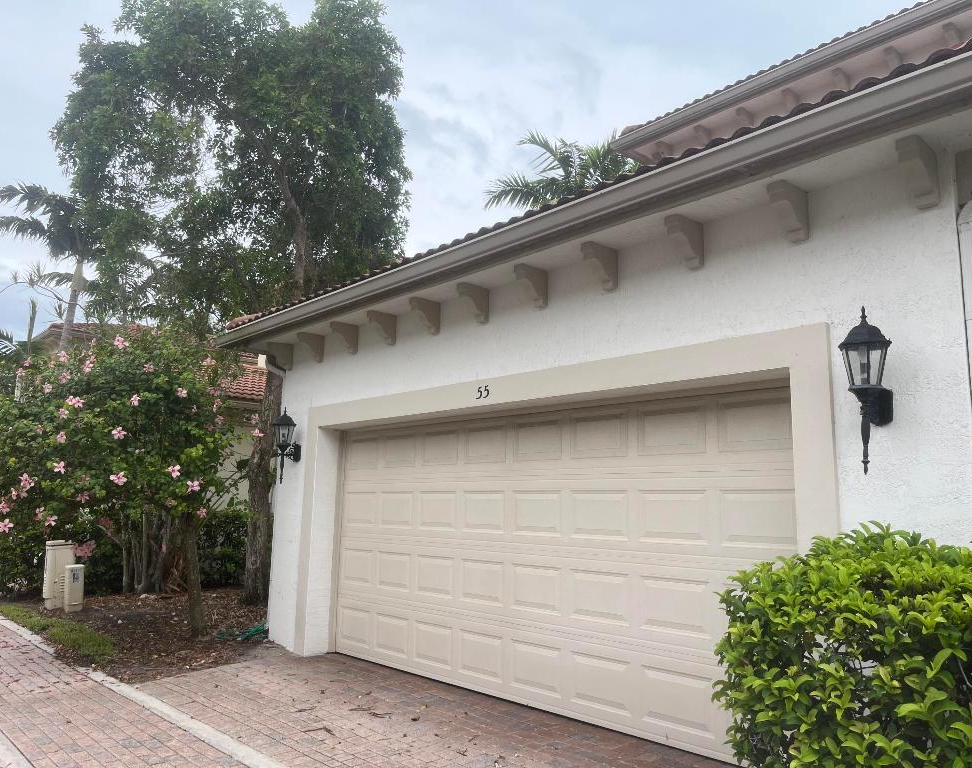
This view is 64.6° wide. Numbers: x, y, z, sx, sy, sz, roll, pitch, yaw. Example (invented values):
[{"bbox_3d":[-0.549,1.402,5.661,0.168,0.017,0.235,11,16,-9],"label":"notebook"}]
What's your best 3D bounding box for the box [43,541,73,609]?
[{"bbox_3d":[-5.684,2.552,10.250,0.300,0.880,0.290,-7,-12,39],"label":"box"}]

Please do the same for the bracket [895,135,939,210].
[{"bbox_3d":[1.953,-0.935,3.480,0.245,0.260,0.092,9,-12,-41],"label":"bracket"}]

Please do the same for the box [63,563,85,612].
[{"bbox_3d":[-5.357,2.659,10.000,0.190,0.590,0.210,-7,-12,40],"label":"box"}]

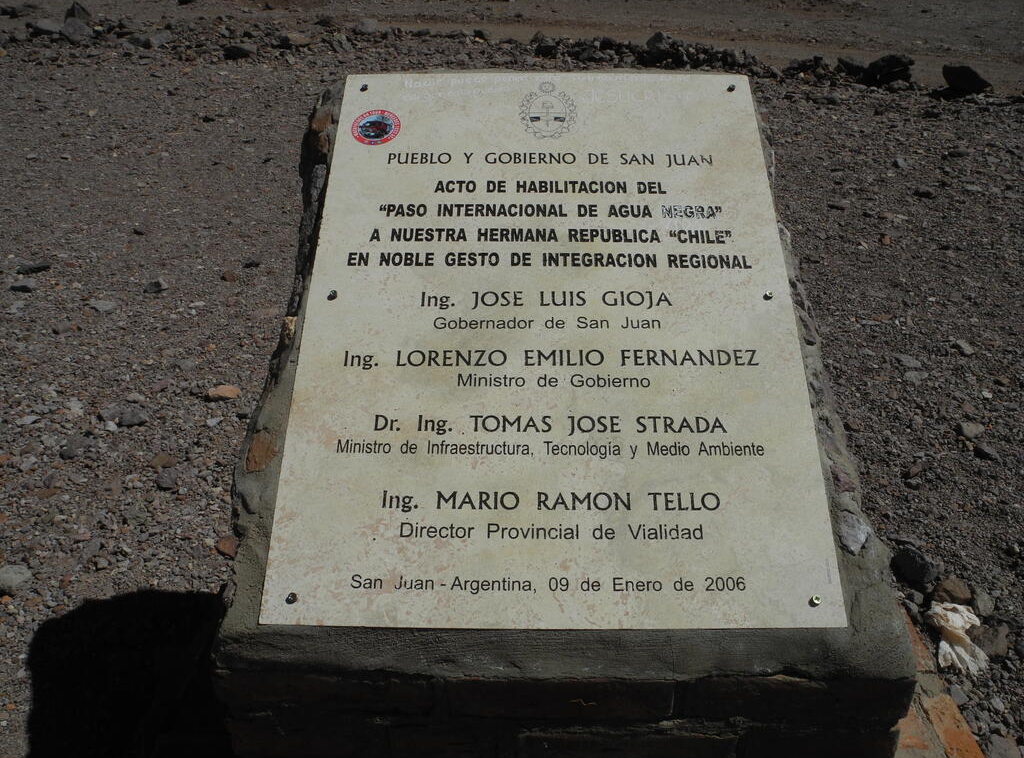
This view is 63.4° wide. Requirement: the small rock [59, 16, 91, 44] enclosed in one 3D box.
[{"bbox_3d":[-4.898,-3.930,9.329,0.302,0.278,0.242,0,30,0],"label":"small rock"}]

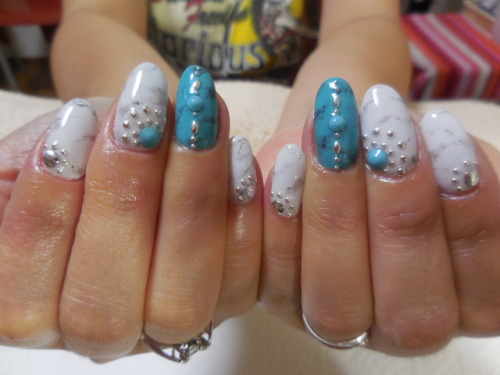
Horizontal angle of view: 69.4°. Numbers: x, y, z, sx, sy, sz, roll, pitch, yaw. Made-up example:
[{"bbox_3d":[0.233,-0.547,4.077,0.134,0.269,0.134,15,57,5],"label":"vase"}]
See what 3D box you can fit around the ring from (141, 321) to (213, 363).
[{"bbox_3d":[-0.019,0.036,0.100,0.020,0.023,0.004,-23,-12,-14],"label":"ring"}]

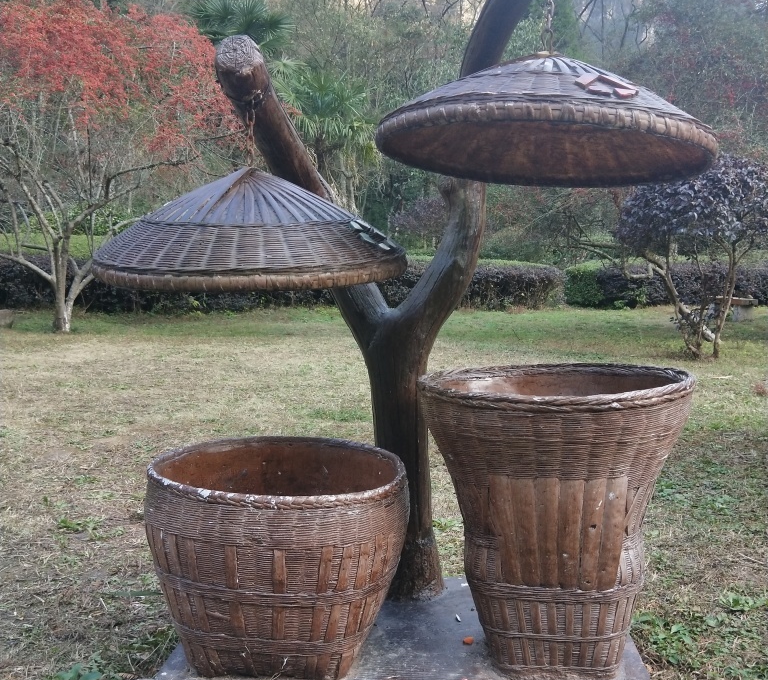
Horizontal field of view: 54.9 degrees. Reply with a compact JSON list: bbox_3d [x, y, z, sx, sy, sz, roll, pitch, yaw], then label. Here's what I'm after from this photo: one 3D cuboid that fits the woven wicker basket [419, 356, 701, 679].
[{"bbox_3d":[0.529,0.547,2.338,0.830,0.867,0.750,0,6,4],"label":"woven wicker basket"}]

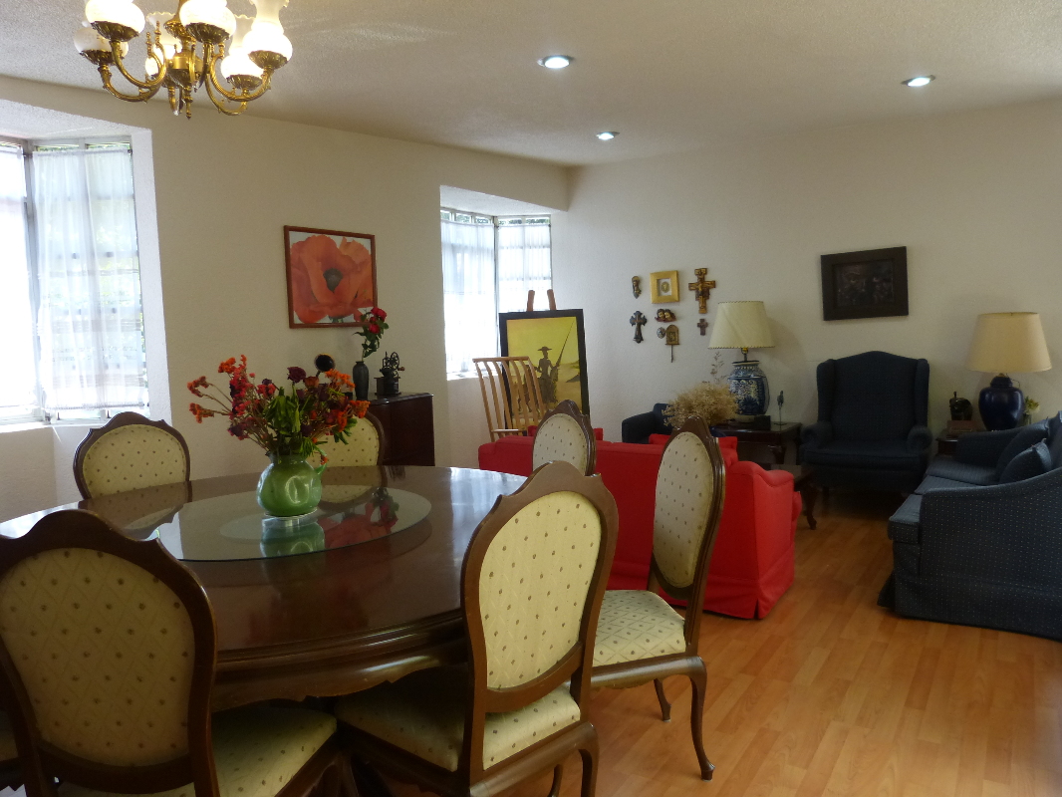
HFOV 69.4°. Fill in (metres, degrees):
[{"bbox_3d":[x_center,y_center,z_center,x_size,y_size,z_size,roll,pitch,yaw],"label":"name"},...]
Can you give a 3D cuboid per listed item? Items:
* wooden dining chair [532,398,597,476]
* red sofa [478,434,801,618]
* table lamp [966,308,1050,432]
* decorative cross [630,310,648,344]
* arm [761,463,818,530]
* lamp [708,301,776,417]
[{"bbox_3d":[-0.067,0.561,2.893,0.555,1.085,0.510,-4,7,-26],"label":"wooden dining chair"},{"bbox_3d":[0.568,0.568,4.136,1.550,0.740,0.760,2,7,33],"label":"red sofa"},{"bbox_3d":[3.009,-0.156,4.832,0.520,0.781,0.520,2,7,33],"label":"table lamp"},{"bbox_3d":[0.915,-0.608,6.561,0.162,0.273,0.025,1,6,33],"label":"decorative cross"},{"bbox_3d":[1.394,0.639,4.795,0.680,0.420,0.640,3,7,33],"label":"arm"},{"bbox_3d":[1.547,-0.278,5.633,0.480,0.863,0.480,2,7,33],"label":"lamp"}]

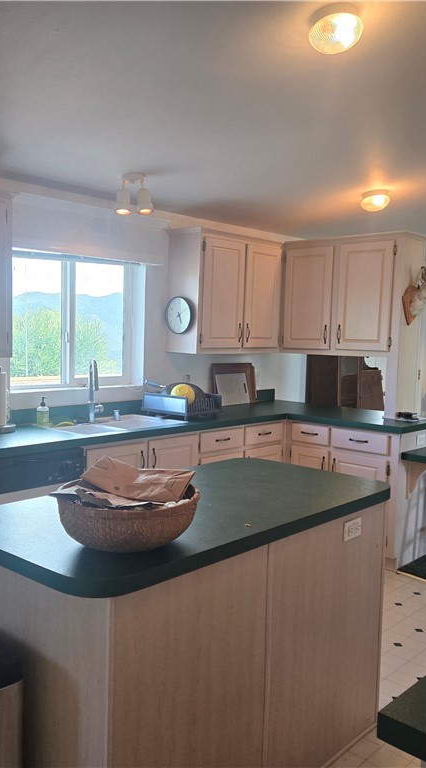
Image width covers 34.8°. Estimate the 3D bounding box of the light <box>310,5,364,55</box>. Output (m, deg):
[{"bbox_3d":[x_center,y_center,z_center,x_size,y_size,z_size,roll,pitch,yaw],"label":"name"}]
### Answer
[{"bbox_3d":[0.448,-1.290,2.476,0.197,0.100,0.197,-6,-2,0],"label":"light"}]

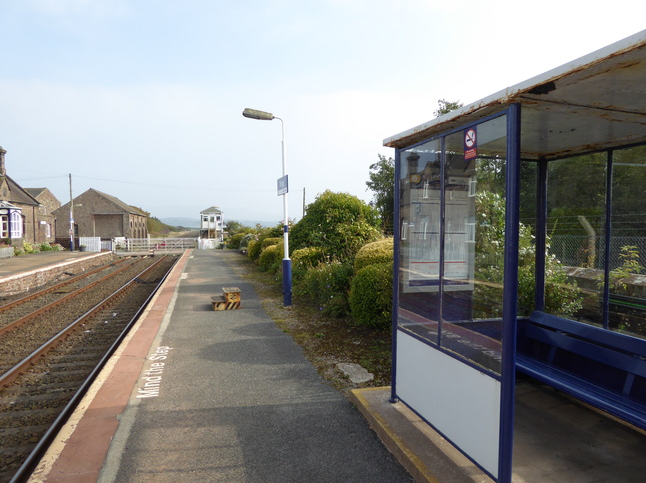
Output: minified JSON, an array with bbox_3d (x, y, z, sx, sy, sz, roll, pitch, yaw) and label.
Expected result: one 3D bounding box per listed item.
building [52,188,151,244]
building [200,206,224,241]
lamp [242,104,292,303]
[{"bbox_3d":[-32.900,-3.208,71.240,9.400,7.900,21.500,0,2,-15],"label":"building"},{"bbox_3d":[-16.780,-2.182,70.267,3.300,5.900,4.600,0,2,-15],"label":"building"},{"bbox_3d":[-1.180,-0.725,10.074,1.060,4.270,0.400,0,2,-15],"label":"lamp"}]

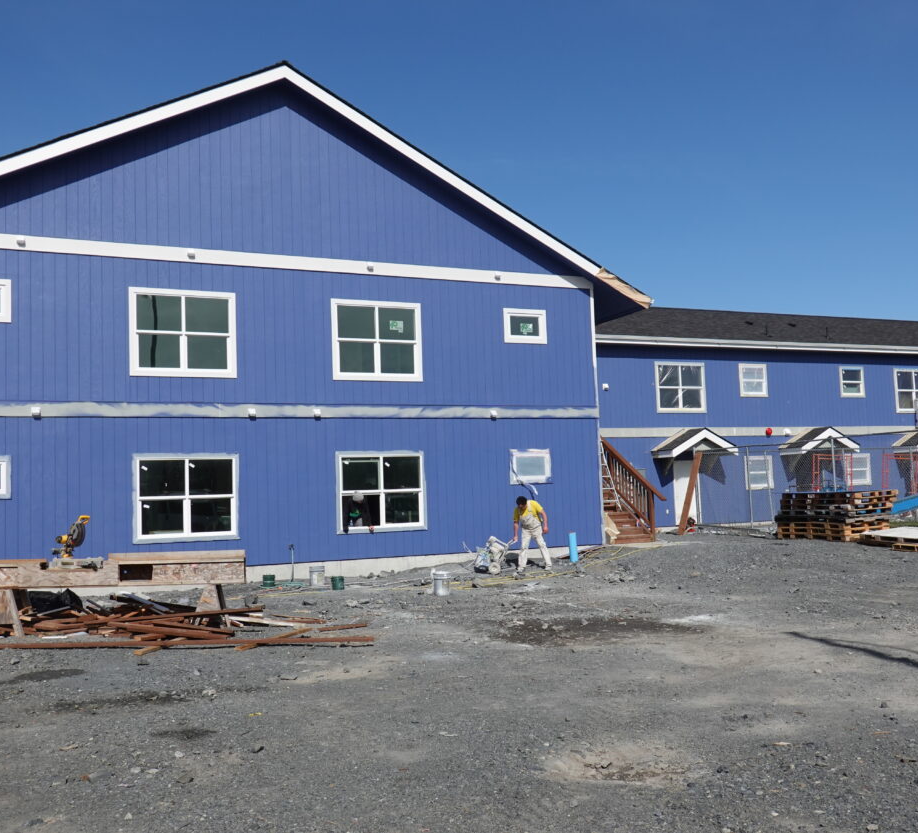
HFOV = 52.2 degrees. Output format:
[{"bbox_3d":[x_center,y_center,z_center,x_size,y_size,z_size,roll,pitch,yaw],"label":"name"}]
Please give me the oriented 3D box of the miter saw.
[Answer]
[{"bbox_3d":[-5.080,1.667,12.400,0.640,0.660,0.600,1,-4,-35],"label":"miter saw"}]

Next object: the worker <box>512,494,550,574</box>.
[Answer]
[{"bbox_3d":[1.507,2.457,19.350,0.720,1.660,0.520,-3,-4,23],"label":"worker"}]

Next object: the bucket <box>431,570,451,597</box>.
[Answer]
[{"bbox_3d":[-0.301,2.966,16.600,0.305,0.400,0.305,-1,-4,0],"label":"bucket"}]

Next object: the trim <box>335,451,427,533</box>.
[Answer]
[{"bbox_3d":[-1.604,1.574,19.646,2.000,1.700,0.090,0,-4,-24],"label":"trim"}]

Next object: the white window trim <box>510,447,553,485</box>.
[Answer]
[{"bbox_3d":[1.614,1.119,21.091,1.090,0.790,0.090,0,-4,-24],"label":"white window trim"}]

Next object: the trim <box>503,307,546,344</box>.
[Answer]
[{"bbox_3d":[1.520,-2.040,21.283,1.090,0.790,0.090,0,-4,-24],"label":"trim"}]

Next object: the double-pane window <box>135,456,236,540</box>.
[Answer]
[{"bbox_3d":[-5.172,1.553,17.879,1.826,1.507,0.090,0,-5,-25],"label":"double-pane window"}]

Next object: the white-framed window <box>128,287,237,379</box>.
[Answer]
[{"bbox_3d":[-5.345,-1.612,18.241,2.000,1.700,0.090,0,-4,-24],"label":"white-framed window"}]

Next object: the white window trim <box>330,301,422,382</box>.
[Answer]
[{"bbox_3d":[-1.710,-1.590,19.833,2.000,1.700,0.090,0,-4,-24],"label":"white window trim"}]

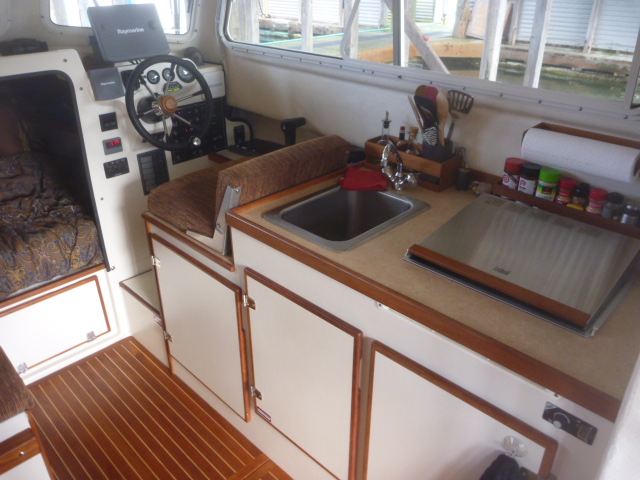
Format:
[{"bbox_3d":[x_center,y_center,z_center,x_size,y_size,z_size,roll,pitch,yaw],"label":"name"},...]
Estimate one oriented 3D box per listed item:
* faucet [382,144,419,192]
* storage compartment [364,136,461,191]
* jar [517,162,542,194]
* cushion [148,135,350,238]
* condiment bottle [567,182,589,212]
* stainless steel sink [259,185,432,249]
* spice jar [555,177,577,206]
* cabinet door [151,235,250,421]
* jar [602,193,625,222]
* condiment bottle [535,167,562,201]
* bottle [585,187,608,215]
[{"bbox_3d":[0.218,-0.227,1.592,0.140,0.172,0.135,25,37,37],"label":"faucet"},{"bbox_3d":[0.293,-0.253,1.662,0.285,0.090,0.130,25,37,37],"label":"storage compartment"},{"bbox_3d":[0.600,-0.162,1.490,0.056,0.104,0.056,1,29,0],"label":"jar"},{"bbox_3d":[-0.251,-0.217,1.756,0.564,0.273,0.490,25,37,37],"label":"cushion"},{"bbox_3d":[0.706,-0.106,1.405,0.045,0.090,0.045,25,37,37],"label":"condiment bottle"},{"bbox_3d":[0.086,-0.022,1.550,0.310,0.150,0.420,25,37,37],"label":"stainless steel sink"},{"bbox_3d":[0.705,-0.129,1.484,0.044,0.099,0.044,25,37,37],"label":"spice jar"},{"bbox_3d":[-0.407,0.301,1.803,0.502,0.561,0.022,25,37,37],"label":"cabinet door"},{"bbox_3d":[0.763,-0.078,1.358,0.048,0.087,0.048,25,37,37],"label":"jar"},{"bbox_3d":[0.668,-0.150,1.513,0.056,0.111,0.056,25,37,37],"label":"condiment bottle"},{"bbox_3d":[0.735,-0.091,1.382,0.047,0.087,0.047,25,37,37],"label":"bottle"}]

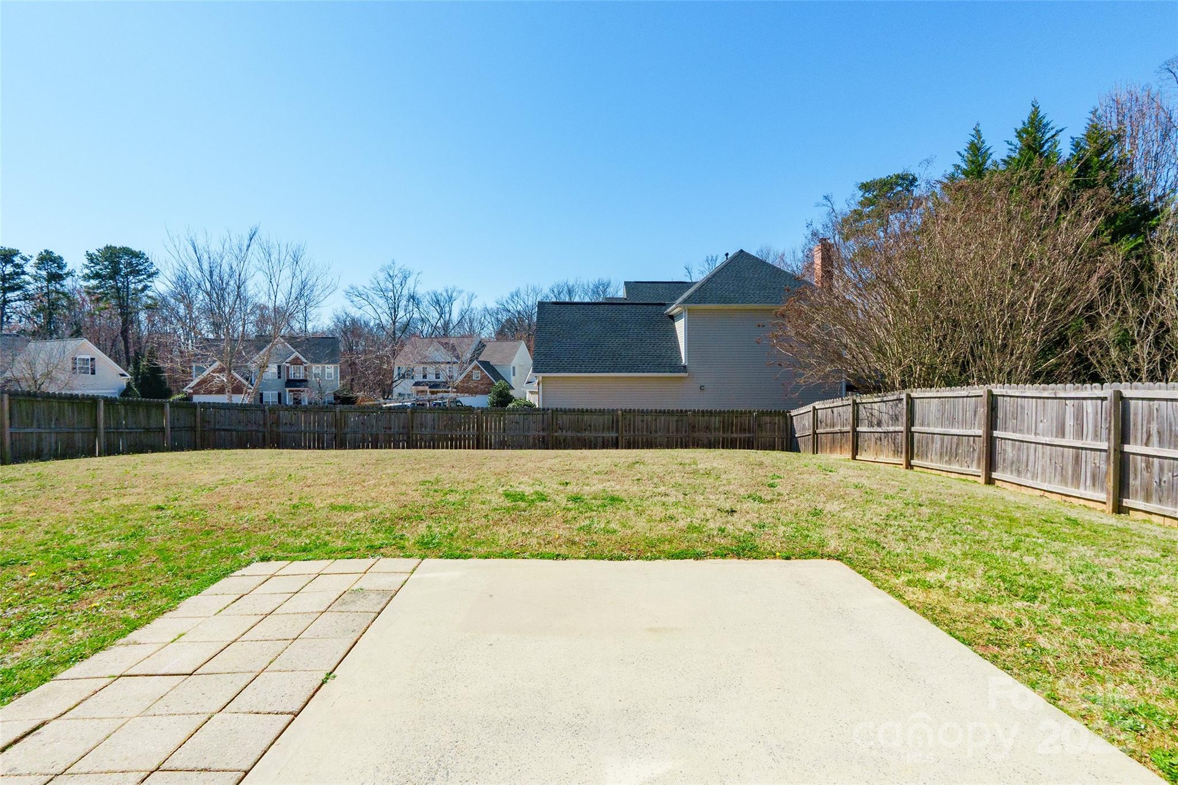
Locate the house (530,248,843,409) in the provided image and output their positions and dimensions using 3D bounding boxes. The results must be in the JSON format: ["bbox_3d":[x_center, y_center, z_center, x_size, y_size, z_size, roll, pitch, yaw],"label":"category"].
[{"bbox_3d":[3.760,-2.310,26.600,13.000,8.700,12.600,0,1,-3],"label":"house"}]

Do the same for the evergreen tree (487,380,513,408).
[{"bbox_3d":[-6.800,0.690,40.000,2.050,3.350,2.050,0,1,-10],"label":"evergreen tree"}]

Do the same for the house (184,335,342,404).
[{"bbox_3d":[-37.200,-2.120,61.200,14.600,9.200,11.500,-1,1,-29],"label":"house"}]

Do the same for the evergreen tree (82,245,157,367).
[{"bbox_3d":[-60.900,-8.280,68.000,7.400,21.700,7.400,-1,2,-42],"label":"evergreen tree"}]

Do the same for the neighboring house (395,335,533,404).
[{"bbox_3d":[-15.400,-2.300,64.000,15.200,9.400,10.800,0,1,14],"label":"neighboring house"}]

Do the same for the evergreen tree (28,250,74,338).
[{"bbox_3d":[-68.900,-7.860,67.000,4.800,20.900,4.800,1,2,44],"label":"evergreen tree"}]

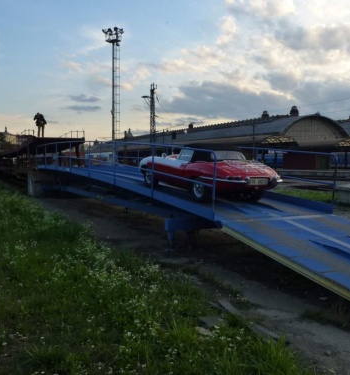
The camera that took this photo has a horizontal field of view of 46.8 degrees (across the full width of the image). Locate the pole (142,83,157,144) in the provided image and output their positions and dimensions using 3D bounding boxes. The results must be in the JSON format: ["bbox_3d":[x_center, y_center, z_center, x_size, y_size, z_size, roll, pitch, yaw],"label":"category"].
[{"bbox_3d":[-3.614,-8.096,57.658,2.200,13.389,0.900,0,3,0],"label":"pole"}]

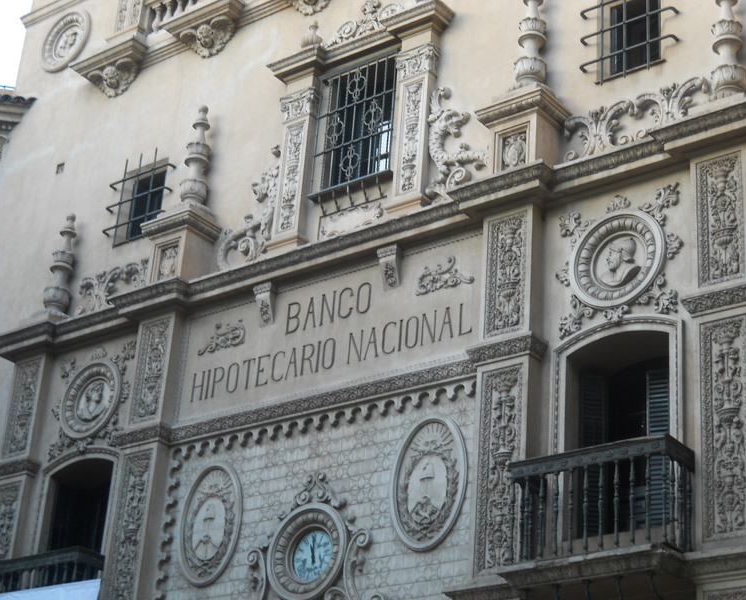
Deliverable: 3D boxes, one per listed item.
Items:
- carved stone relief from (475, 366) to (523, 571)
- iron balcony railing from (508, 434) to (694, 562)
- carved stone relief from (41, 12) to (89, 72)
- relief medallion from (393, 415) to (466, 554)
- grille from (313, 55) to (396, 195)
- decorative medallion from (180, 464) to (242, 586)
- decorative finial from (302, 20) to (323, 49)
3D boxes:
[{"bbox_3d":[1.270,1.671,16.485,0.493,2.125,0.064,-15,-32,35],"label":"carved stone relief"},{"bbox_3d":[2.071,1.927,15.005,1.659,1.015,0.533,-15,-32,35],"label":"iron balcony railing"},{"bbox_3d":[-4.694,-3.953,25.157,0.927,1.008,0.120,-15,-32,35],"label":"carved stone relief"},{"bbox_3d":[0.581,1.866,16.620,0.857,1.388,0.100,-15,-32,35],"label":"relief medallion"},{"bbox_3d":[-0.198,-2.144,20.507,1.331,1.715,0.250,-15,-32,35],"label":"grille"},{"bbox_3d":[-1.817,2.528,18.383,0.831,1.391,0.100,-15,-32,35],"label":"decorative medallion"},{"bbox_3d":[-0.795,-3.448,21.640,0.282,0.576,0.282,4,-26,2],"label":"decorative finial"}]

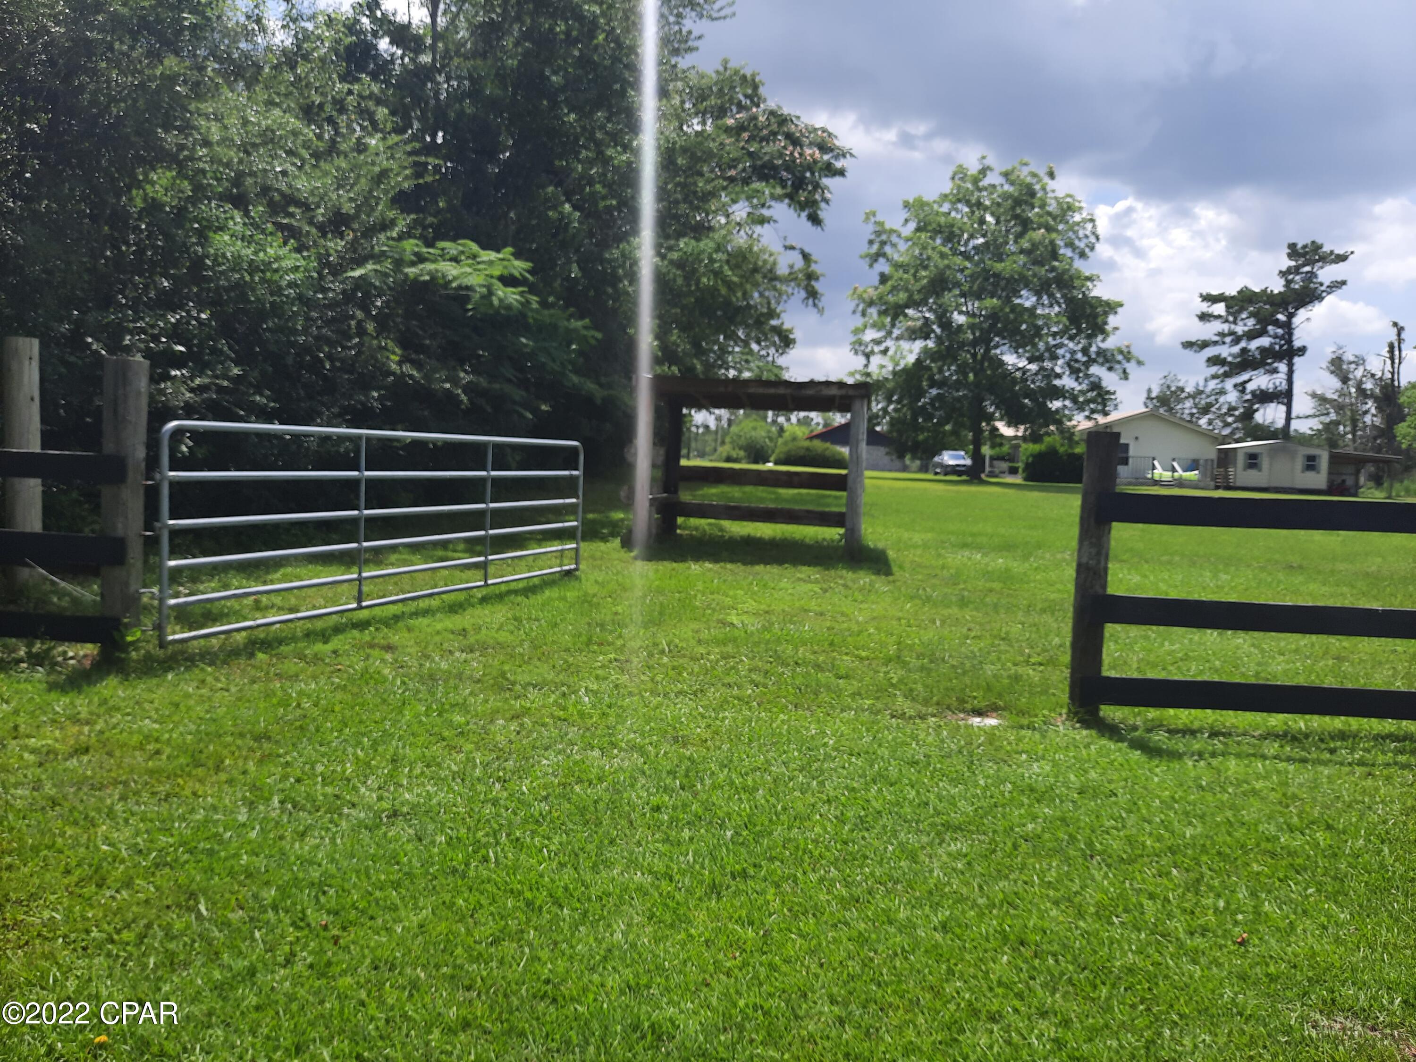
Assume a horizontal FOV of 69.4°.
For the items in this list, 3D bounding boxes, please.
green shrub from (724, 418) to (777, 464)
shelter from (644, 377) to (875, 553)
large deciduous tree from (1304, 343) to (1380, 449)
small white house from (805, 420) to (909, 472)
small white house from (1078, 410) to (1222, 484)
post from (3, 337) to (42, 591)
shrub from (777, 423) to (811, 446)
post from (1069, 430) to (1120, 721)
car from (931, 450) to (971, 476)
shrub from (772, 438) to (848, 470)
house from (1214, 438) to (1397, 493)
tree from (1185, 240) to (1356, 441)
[{"bbox_3d":[3.332,-7.053,80.000,4.100,3.600,4.000,3,5,0],"label":"green shrub"},{"bbox_3d":[0.749,-0.882,14.405,2.870,2.290,2.500,2,5,6],"label":"shelter"},{"bbox_3d":[54.310,-9.853,88.000,5.700,11.900,5.500,2,5,0],"label":"large deciduous tree"},{"bbox_3d":[11.400,-6.734,80.461,7.600,3.900,9.000,3,5,6],"label":"small white house"},{"bbox_3d":[26.837,-5.342,64.890,8.100,4.400,10.000,4,5,11],"label":"small white house"},{"bbox_3d":[-4.926,-0.465,7.350,0.220,1.850,0.220,2,5,-6],"label":"post"},{"bbox_3d":[7.179,-7.088,84.000,3.000,3.400,2.700,2,5,0],"label":"shrub"},{"bbox_3d":[2.092,0.242,5.583,0.170,1.559,0.170,2,5,0],"label":"post"},{"bbox_3d":[15.779,-4.370,66.000,1.870,1.600,4.600,3,5,2],"label":"car"},{"bbox_3d":[7.384,-5.488,73.000,5.400,2.050,3.600,2,5,0],"label":"shrub"},{"bbox_3d":[33.620,-3.639,57.500,8.300,2.950,4.400,3,5,15],"label":"house"},{"bbox_3d":[42.485,-12.446,78.000,12.000,17.800,11.000,5,5,22],"label":"tree"}]

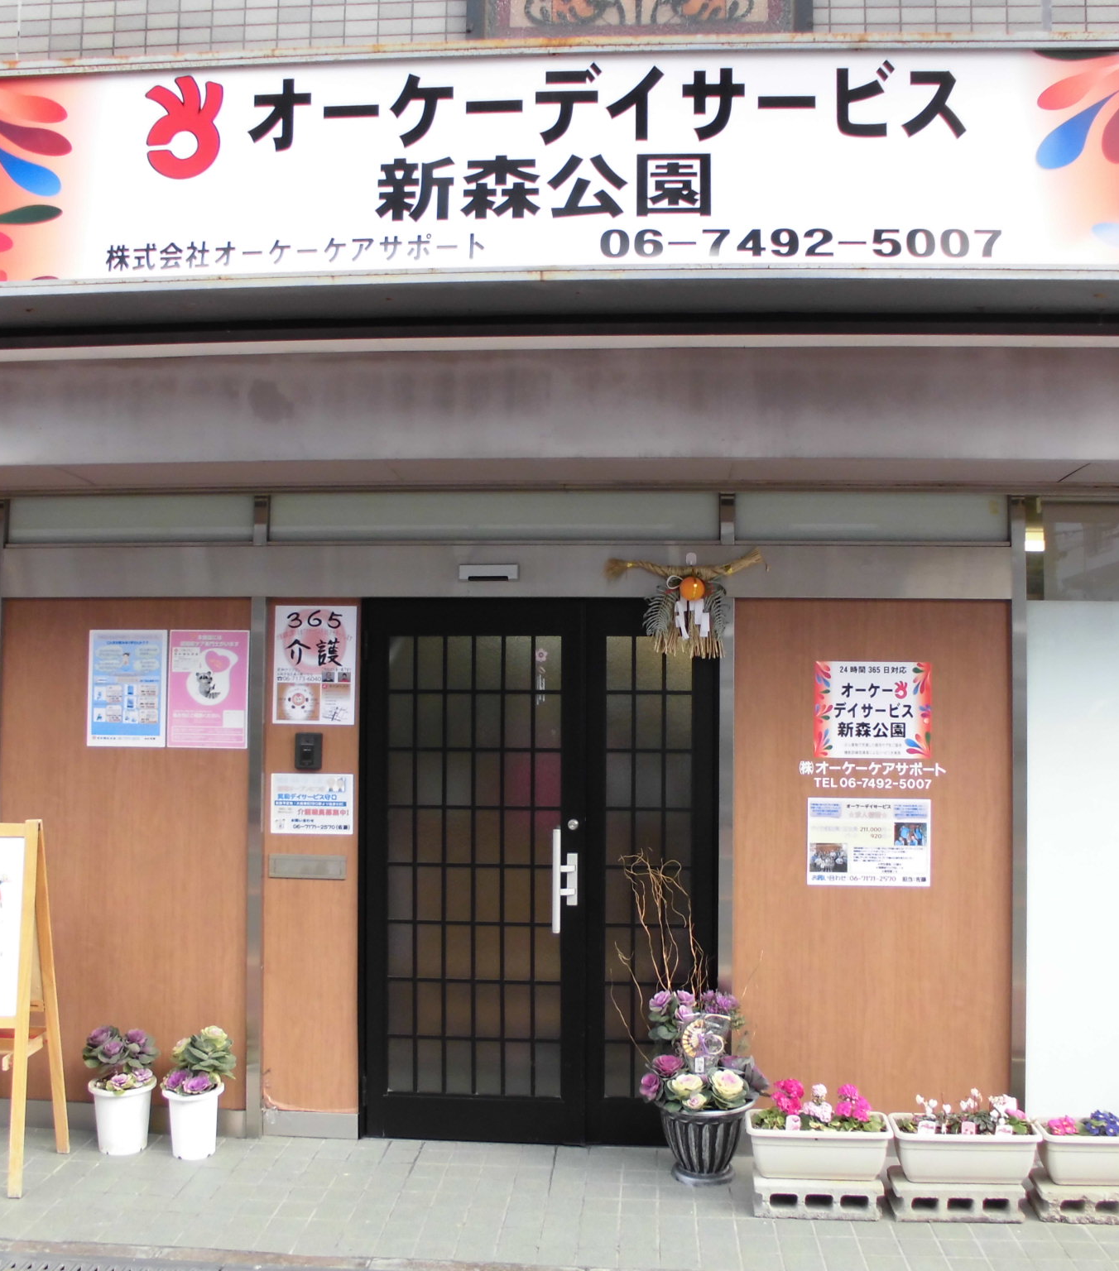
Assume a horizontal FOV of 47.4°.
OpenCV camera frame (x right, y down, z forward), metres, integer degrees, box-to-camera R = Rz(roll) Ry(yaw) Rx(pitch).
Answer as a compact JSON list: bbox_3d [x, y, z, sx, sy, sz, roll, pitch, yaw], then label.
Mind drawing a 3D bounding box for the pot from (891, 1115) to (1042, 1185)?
[{"bbox_3d":[1.275,1.625,4.031,0.447,0.157,0.210,0,-1,4],"label":"pot"}]

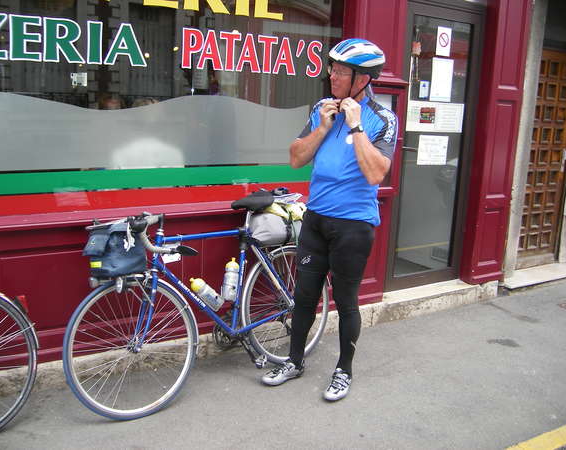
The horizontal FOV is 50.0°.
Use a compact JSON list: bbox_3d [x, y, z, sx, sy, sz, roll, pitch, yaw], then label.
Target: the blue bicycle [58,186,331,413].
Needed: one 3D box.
[{"bbox_3d":[-0.344,0.367,3.165,1.660,1.000,0.460,-8,7,-41],"label":"blue bicycle"}]

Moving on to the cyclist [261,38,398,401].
[{"bbox_3d":[0.240,-0.018,3.083,0.570,1.780,0.460,9,14,30],"label":"cyclist"}]

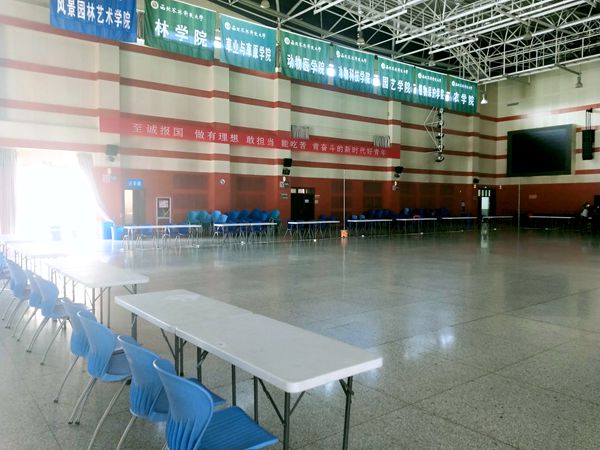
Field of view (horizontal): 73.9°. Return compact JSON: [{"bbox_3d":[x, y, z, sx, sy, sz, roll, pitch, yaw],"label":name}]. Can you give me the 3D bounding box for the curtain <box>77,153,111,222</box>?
[{"bbox_3d":[-8.331,-1.523,16.108,1.292,2.877,0.350,-2,4,-33],"label":"curtain"}]

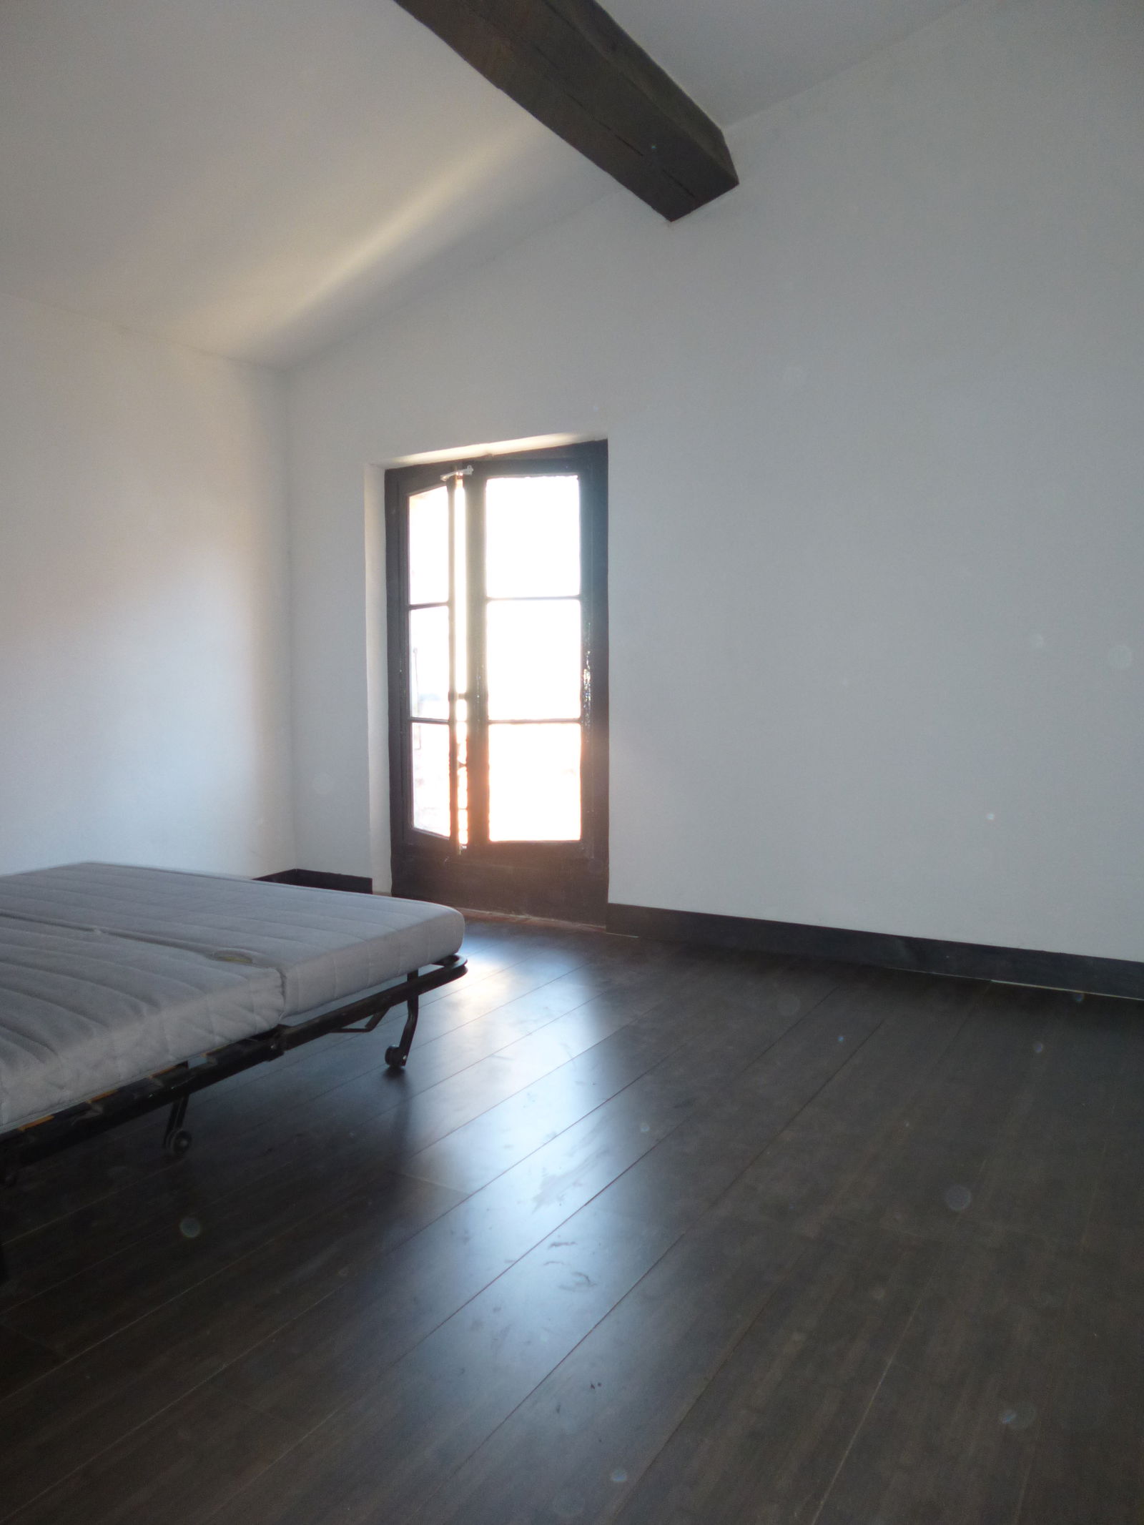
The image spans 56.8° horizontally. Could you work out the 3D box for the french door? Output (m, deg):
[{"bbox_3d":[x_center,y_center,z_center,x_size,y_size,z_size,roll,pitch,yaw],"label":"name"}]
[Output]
[{"bbox_3d":[-0.370,-0.336,4.580,1.210,1.990,0.200,2,4,31],"label":"french door"}]

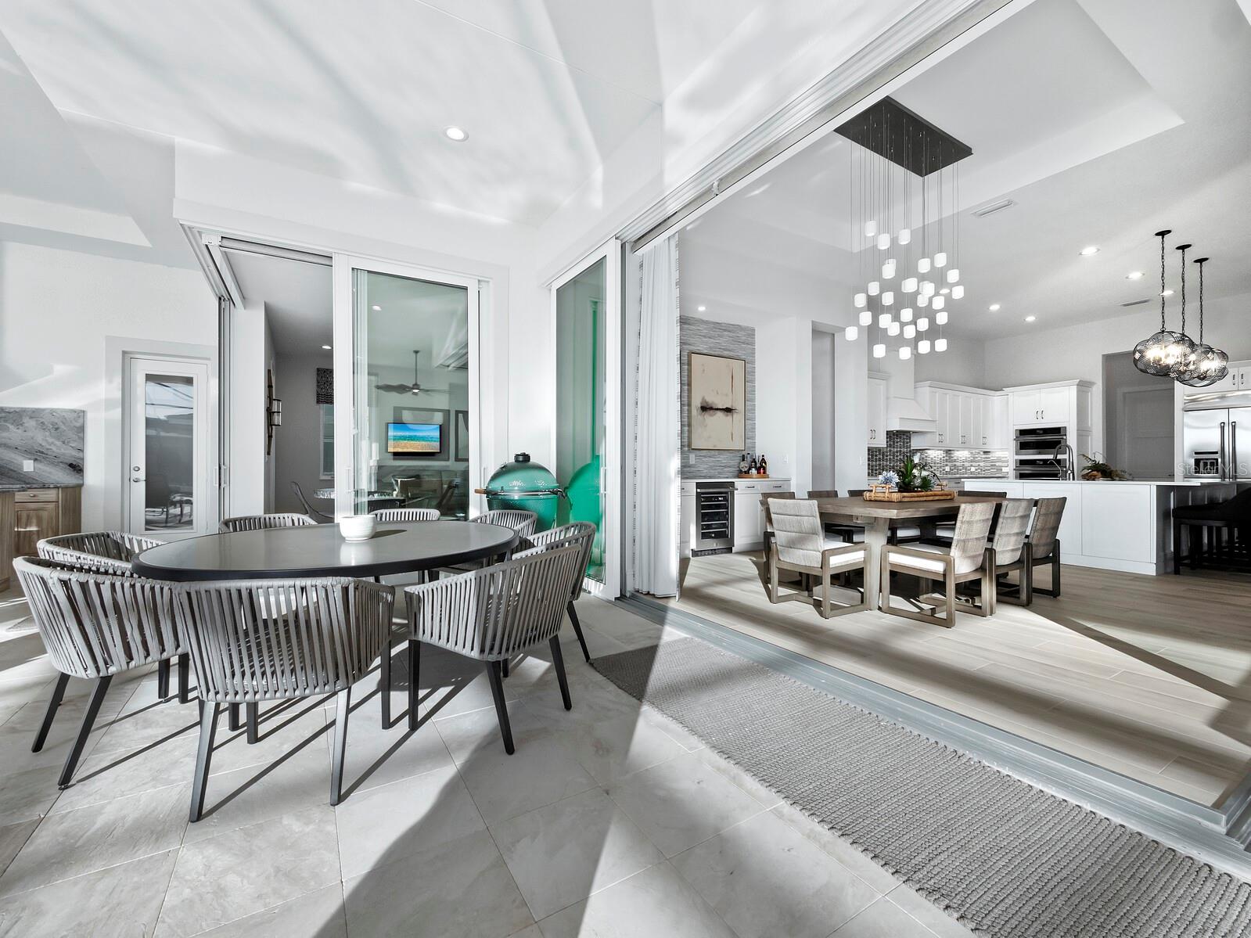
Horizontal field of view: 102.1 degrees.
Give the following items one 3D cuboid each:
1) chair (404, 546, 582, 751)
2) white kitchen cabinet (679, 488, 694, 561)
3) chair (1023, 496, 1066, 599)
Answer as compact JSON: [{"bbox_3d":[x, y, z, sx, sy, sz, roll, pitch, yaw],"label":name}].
[{"bbox_3d":[-0.542,0.725,2.259,0.580,0.770,0.580,0,0,28],"label":"chair"},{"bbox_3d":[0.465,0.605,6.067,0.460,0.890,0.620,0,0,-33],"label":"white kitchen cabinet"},{"bbox_3d":[3.182,0.632,4.130,0.520,0.820,0.560,0,0,-33],"label":"chair"}]

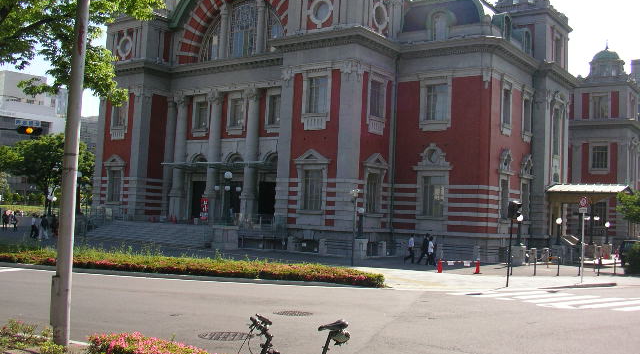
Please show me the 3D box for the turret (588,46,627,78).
[{"bbox_3d":[32.485,-12.905,77.239,4.000,3.750,4.000,0,-5,36],"label":"turret"}]

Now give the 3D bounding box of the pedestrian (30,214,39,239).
[{"bbox_3d":[-18.919,3.297,45.380,0.600,1.645,0.500,2,-4,6],"label":"pedestrian"}]

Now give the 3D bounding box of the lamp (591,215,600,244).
[{"bbox_3d":[21.932,4.183,54.500,0.700,2.250,0.600,0,-5,36],"label":"lamp"}]

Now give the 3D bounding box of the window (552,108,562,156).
[{"bbox_3d":[18.125,-3.474,52.270,0.350,3.655,1.900,0,-5,36],"label":"window"}]

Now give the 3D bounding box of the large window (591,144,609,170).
[{"bbox_3d":[30.125,-2.156,73.684,1.799,2.707,0.300,0,-5,36],"label":"large window"}]

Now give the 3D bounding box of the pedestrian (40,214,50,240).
[{"bbox_3d":[-18.473,3.362,46.021,0.600,1.714,0.520,2,-4,7],"label":"pedestrian"}]

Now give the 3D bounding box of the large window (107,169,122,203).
[{"bbox_3d":[-17.023,0.782,56.621,1.700,2.818,0.300,0,-5,36],"label":"large window"}]

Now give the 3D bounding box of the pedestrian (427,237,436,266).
[{"bbox_3d":[6.234,4.104,38.059,0.520,1.630,0.480,2,-4,14],"label":"pedestrian"}]

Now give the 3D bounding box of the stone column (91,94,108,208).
[{"bbox_3d":[-19.110,-1.853,60.000,1.100,10.293,0.700,0,-5,36],"label":"stone column"}]

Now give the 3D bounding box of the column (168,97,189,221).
[{"bbox_3d":[-11.907,-1.701,58.009,1.050,10.750,1.050,3,-4,0],"label":"column"}]

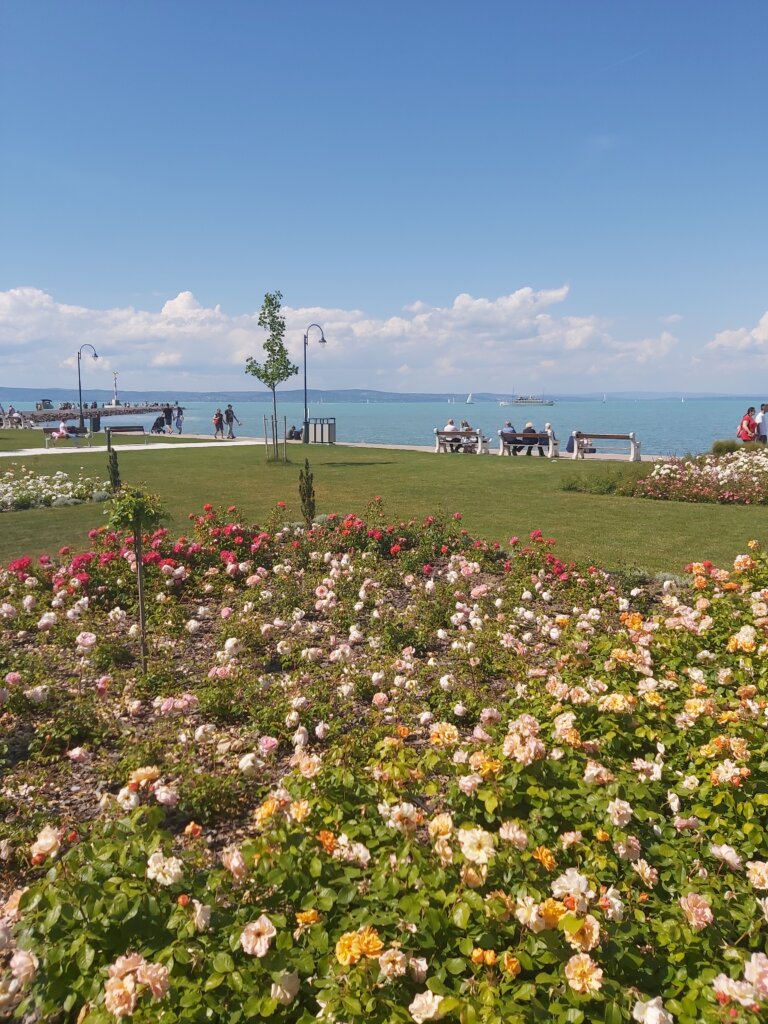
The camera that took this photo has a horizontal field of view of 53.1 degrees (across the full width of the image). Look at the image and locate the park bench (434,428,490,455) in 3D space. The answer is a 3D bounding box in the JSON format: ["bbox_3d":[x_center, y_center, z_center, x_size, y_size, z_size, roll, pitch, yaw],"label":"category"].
[{"bbox_3d":[2.851,-2.632,28.426,2.030,0.910,0.630,5,10,33],"label":"park bench"}]

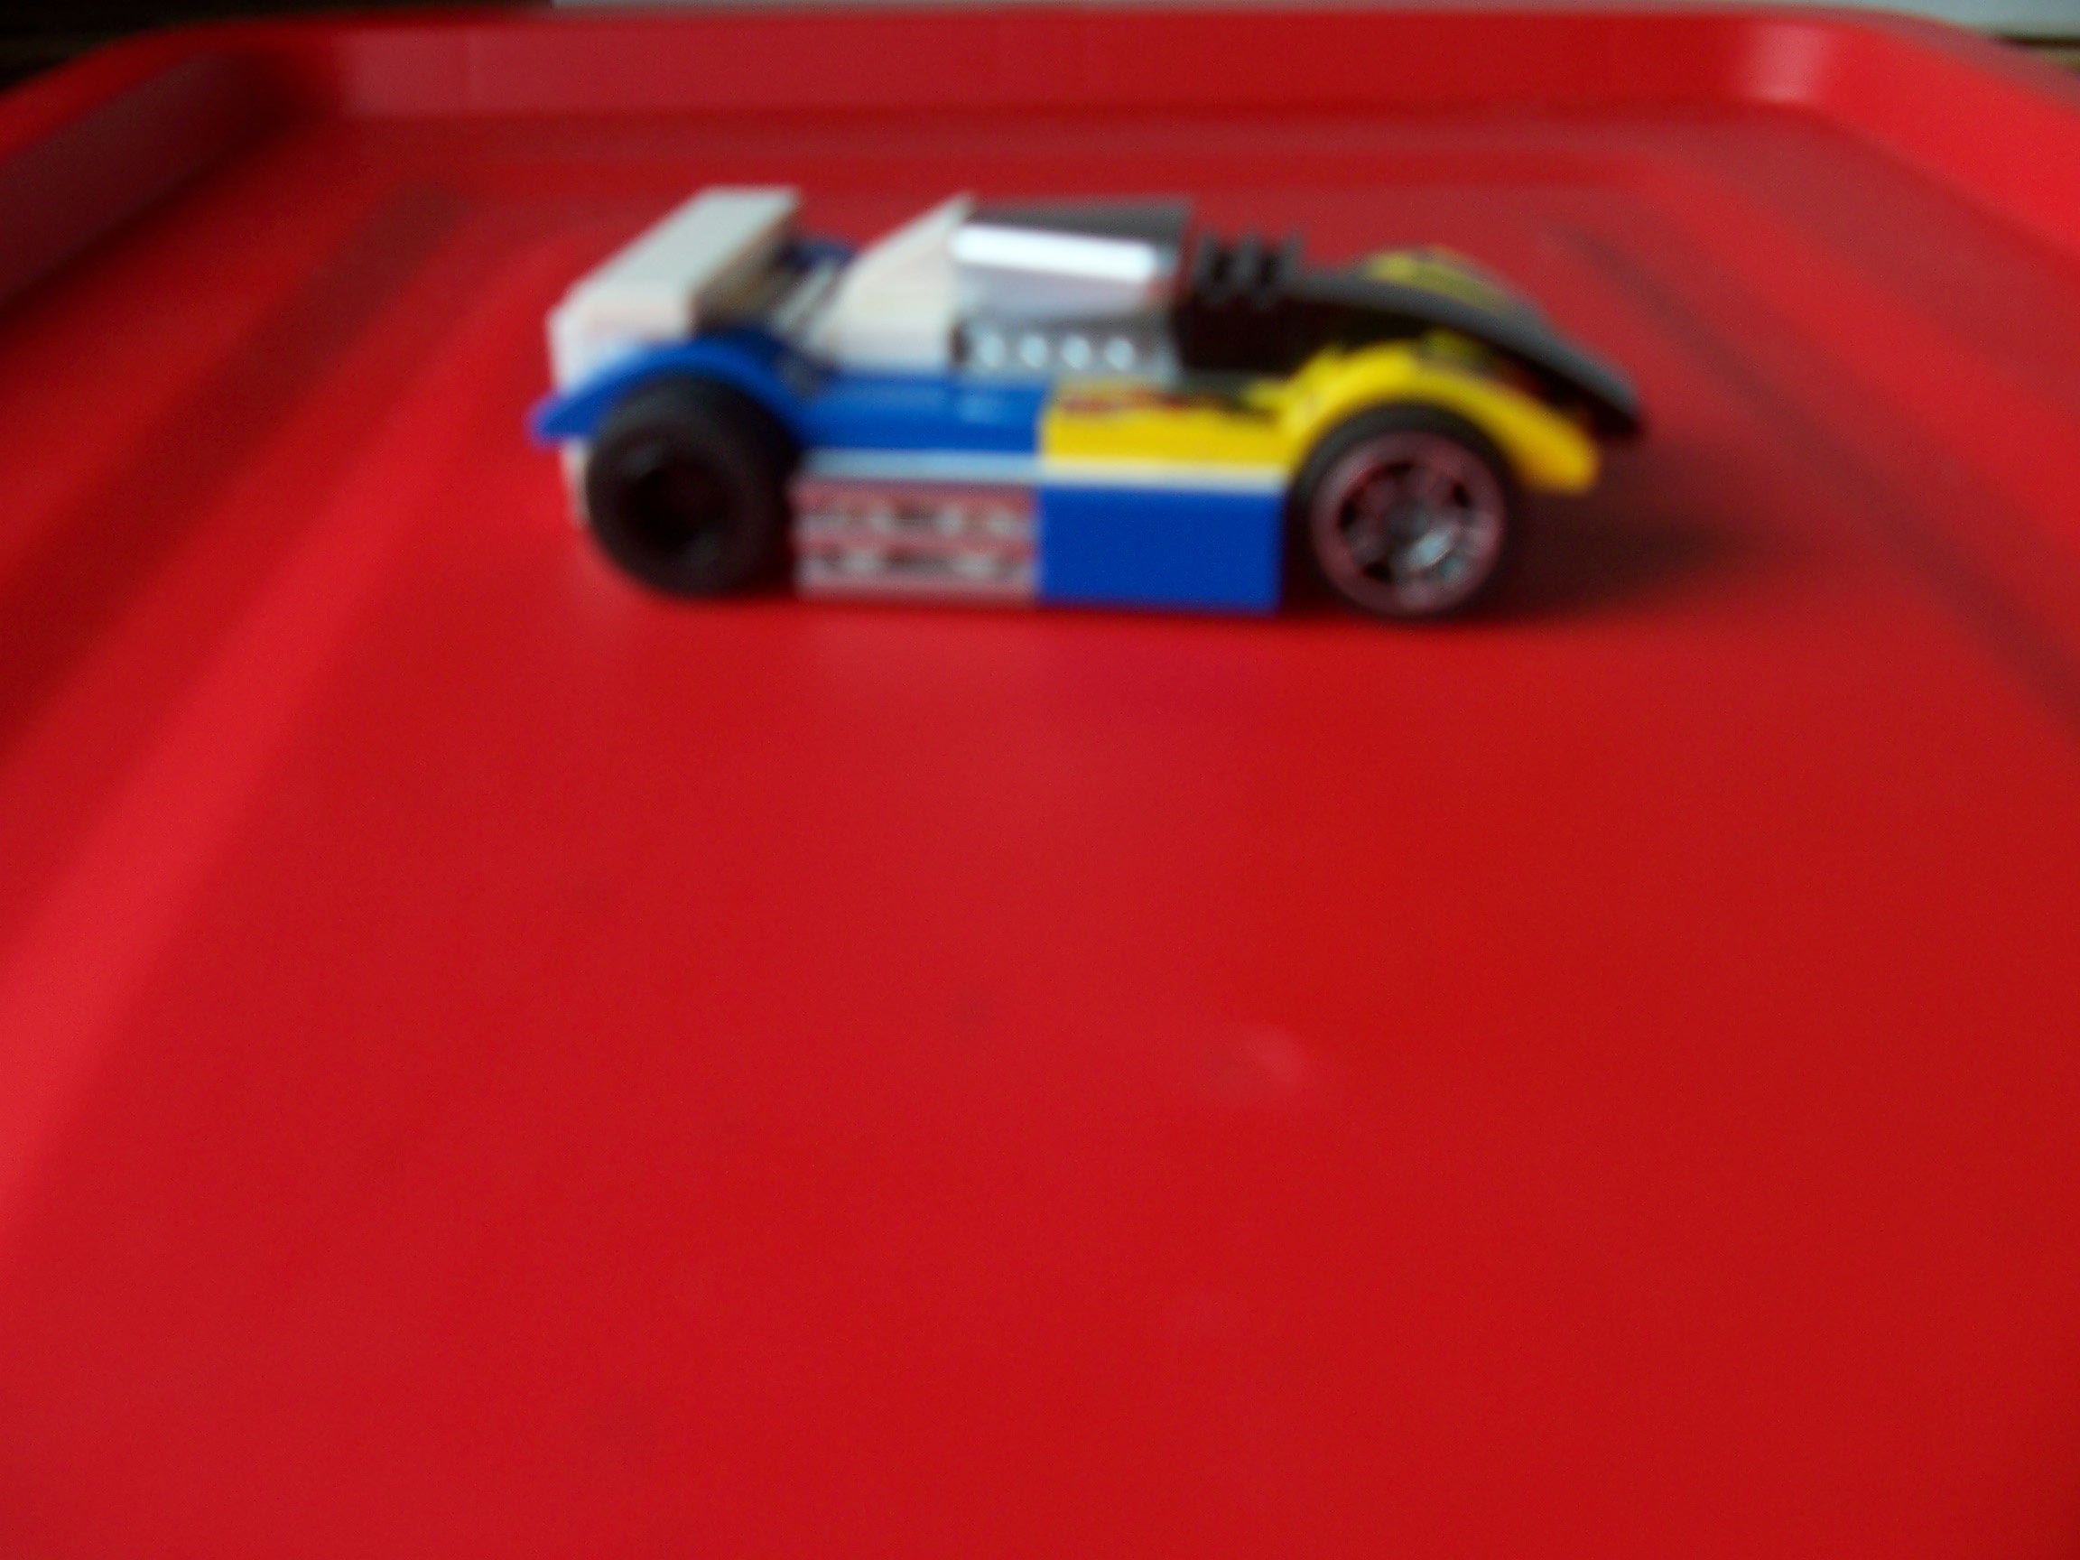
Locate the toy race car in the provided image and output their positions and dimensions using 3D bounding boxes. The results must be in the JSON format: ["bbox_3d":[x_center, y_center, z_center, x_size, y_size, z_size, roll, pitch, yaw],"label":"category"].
[{"bbox_3d":[0.004,-0.028,0.149,0.072,0.023,0.033,2,27,6],"label":"toy race car"}]

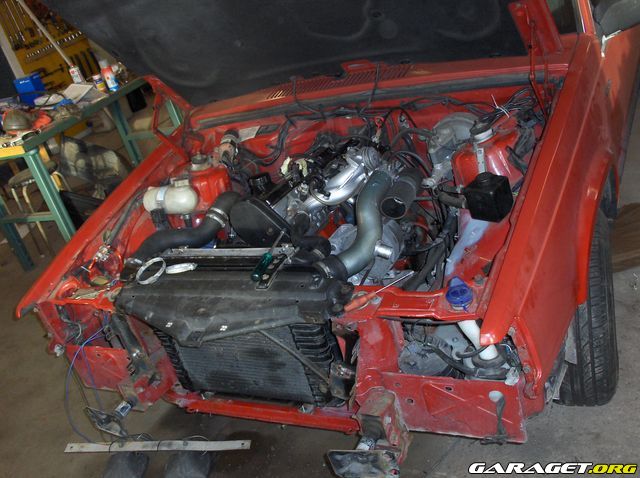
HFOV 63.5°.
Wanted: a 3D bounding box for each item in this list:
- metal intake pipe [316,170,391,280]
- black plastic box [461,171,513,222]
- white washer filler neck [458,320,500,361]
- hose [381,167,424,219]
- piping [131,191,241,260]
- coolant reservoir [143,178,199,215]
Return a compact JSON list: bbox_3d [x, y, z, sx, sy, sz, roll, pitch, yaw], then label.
[{"bbox_3d":[0.108,-0.046,1.468,0.155,0.193,0.376,-1,27,24],"label":"metal intake pipe"},{"bbox_3d":[0.454,-0.112,1.400,0.100,0.095,0.100,11,34,41],"label":"black plastic box"},{"bbox_3d":[0.370,0.233,1.210,0.045,0.155,0.045,-20,39,31],"label":"white washer filler neck"},{"bbox_3d":[0.256,-0.140,1.565,0.080,0.080,0.210,0,29,27],"label":"hose"},{"bbox_3d":[-0.449,-0.045,1.792,0.237,0.108,0.390,-1,27,24],"label":"piping"},{"bbox_3d":[-0.560,-0.157,1.950,0.210,0.130,0.105,-1,27,24],"label":"coolant reservoir"}]

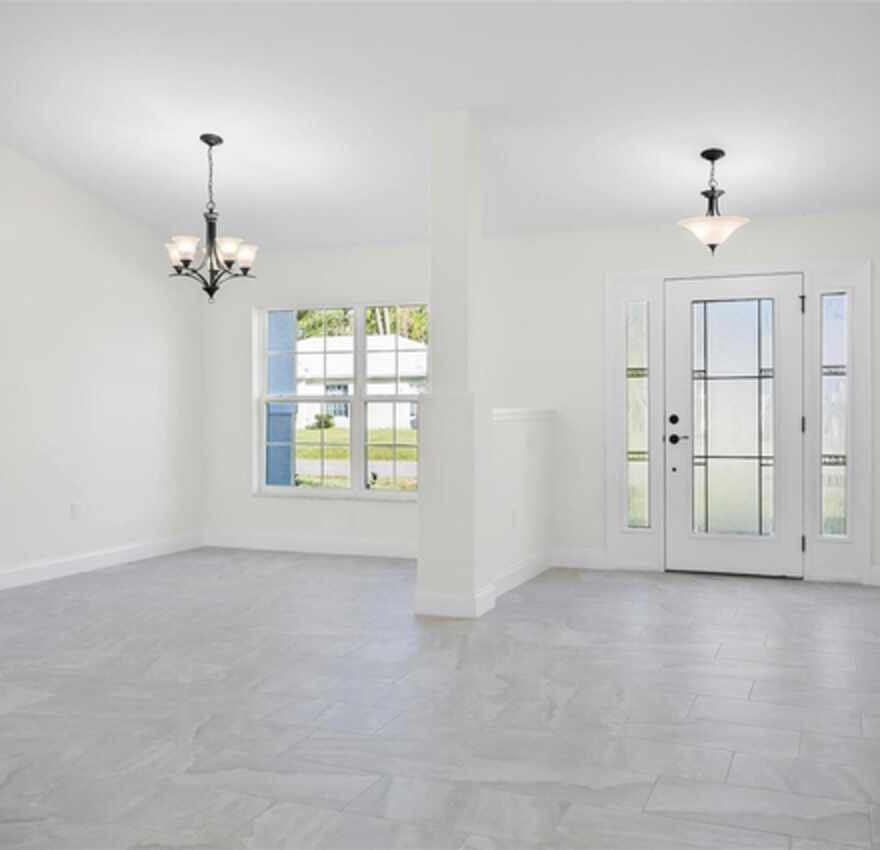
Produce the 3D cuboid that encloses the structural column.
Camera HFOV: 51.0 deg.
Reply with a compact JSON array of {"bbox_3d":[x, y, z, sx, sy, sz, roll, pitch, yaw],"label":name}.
[{"bbox_3d":[0.095,-0.341,5.376,0.355,2.840,0.360,0,1,23],"label":"structural column"}]

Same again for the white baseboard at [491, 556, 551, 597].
[{"bbox_3d":[0.555,0.994,6.226,0.018,0.135,1.320,0,1,23],"label":"white baseboard"}]

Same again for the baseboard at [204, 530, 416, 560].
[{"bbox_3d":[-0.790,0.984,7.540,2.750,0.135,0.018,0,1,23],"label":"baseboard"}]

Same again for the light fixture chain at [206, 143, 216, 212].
[{"bbox_3d":[-1.418,-1.539,5.730,0.045,0.430,0.045,0,1,23],"label":"light fixture chain"}]

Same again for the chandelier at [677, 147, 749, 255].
[{"bbox_3d":[1.584,-1.300,5.360,0.410,0.620,0.410,0,1,23],"label":"chandelier"}]

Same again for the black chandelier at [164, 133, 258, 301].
[{"bbox_3d":[-1.418,-1.291,5.730,0.575,1.030,0.560,0,1,0],"label":"black chandelier"}]

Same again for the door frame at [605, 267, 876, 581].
[{"bbox_3d":[2.009,-0.003,6.355,1.750,2.110,0.130,0,1,23],"label":"door frame"}]

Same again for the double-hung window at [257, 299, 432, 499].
[{"bbox_3d":[-0.675,-0.192,7.530,1.850,1.570,0.090,0,1,23],"label":"double-hung window"}]

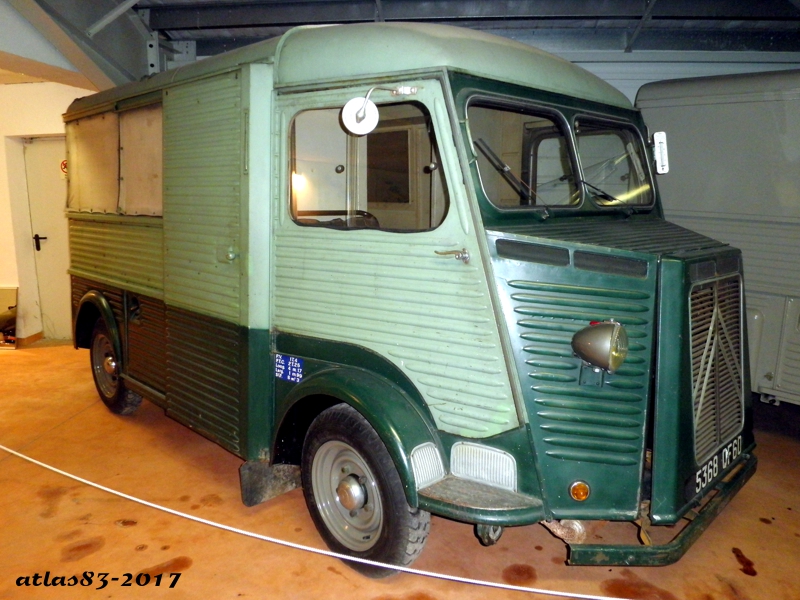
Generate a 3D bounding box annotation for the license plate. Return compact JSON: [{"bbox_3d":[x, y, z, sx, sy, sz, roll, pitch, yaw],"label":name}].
[{"bbox_3d":[1.144,0.585,2.157,0.486,0.085,0.015,-9,7,-44],"label":"license plate"}]

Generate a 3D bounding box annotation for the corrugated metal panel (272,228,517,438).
[{"bbox_3d":[-0.064,0.077,2.234,1.123,0.690,0.040,6,8,35],"label":"corrugated metal panel"}]

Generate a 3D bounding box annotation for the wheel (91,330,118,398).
[{"bbox_3d":[-1.976,0.447,4.136,0.440,0.440,0.140,9,13,44],"label":"wheel"}]

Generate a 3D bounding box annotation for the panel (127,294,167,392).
[{"bbox_3d":[-1.418,0.224,3.389,0.030,0.512,0.558,-5,10,-44],"label":"panel"}]

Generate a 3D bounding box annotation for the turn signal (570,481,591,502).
[{"bbox_3d":[0.565,0.599,1.870,0.072,0.072,0.040,0,-3,0],"label":"turn signal"}]

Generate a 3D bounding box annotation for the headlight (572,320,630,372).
[{"bbox_3d":[0.590,0.141,1.800,0.150,0.158,0.168,-9,13,-44],"label":"headlight"}]

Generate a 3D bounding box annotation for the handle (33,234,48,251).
[{"bbox_3d":[-3.779,-0.601,6.301,0.145,0.170,0.065,1,9,5],"label":"handle"}]

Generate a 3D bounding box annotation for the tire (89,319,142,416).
[{"bbox_3d":[-1.938,0.450,4.111,0.180,0.700,0.700,-9,13,-44],"label":"tire"}]

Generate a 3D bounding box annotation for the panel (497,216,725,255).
[{"bbox_3d":[0.939,-0.254,2.313,0.420,0.070,1.420,23,22,40],"label":"panel"}]

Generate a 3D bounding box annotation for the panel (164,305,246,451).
[{"bbox_3d":[-0.934,0.356,2.880,0.040,0.594,0.795,-5,10,-44],"label":"panel"}]

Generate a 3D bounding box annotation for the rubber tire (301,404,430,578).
[{"bbox_3d":[-0.157,0.757,2.416,0.175,0.680,0.680,-10,14,-43],"label":"rubber tire"}]

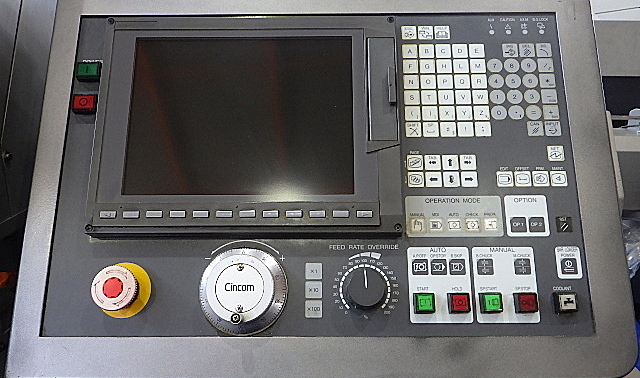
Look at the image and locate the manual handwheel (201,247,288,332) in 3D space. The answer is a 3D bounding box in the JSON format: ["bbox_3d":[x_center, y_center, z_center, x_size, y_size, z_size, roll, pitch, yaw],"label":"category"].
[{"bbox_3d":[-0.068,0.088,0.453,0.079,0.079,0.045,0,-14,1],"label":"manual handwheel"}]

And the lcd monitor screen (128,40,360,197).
[{"bbox_3d":[-0.076,-0.073,0.507,0.218,0.164,0.010,0,-14,1],"label":"lcd monitor screen"}]

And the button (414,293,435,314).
[{"bbox_3d":[0.094,0.103,0.464,0.017,0.017,0.012,0,-14,1],"label":"button"}]

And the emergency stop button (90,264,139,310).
[{"bbox_3d":[-0.180,0.090,0.463,0.040,0.040,0.027,0,-14,1],"label":"emergency stop button"}]

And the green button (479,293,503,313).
[{"bbox_3d":[0.153,0.103,0.464,0.017,0.017,0.012,0,-14,1],"label":"green button"}]

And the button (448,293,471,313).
[{"bbox_3d":[0.124,0.103,0.464,0.017,0.017,0.012,0,-14,1],"label":"button"}]

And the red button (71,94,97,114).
[{"bbox_3d":[-0.232,-0.084,0.515,0.023,0.018,0.009,0,-14,1],"label":"red button"}]

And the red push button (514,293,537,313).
[{"bbox_3d":[0.184,0.102,0.464,0.017,0.017,0.012,0,-14,1],"label":"red push button"}]

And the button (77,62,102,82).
[{"bbox_3d":[-0.232,-0.117,0.523,0.023,0.018,0.009,0,-14,1],"label":"button"}]

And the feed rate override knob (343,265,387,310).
[{"bbox_3d":[0.040,0.090,0.465,0.037,0.037,0.018,0,-14,1],"label":"feed rate override knob"}]

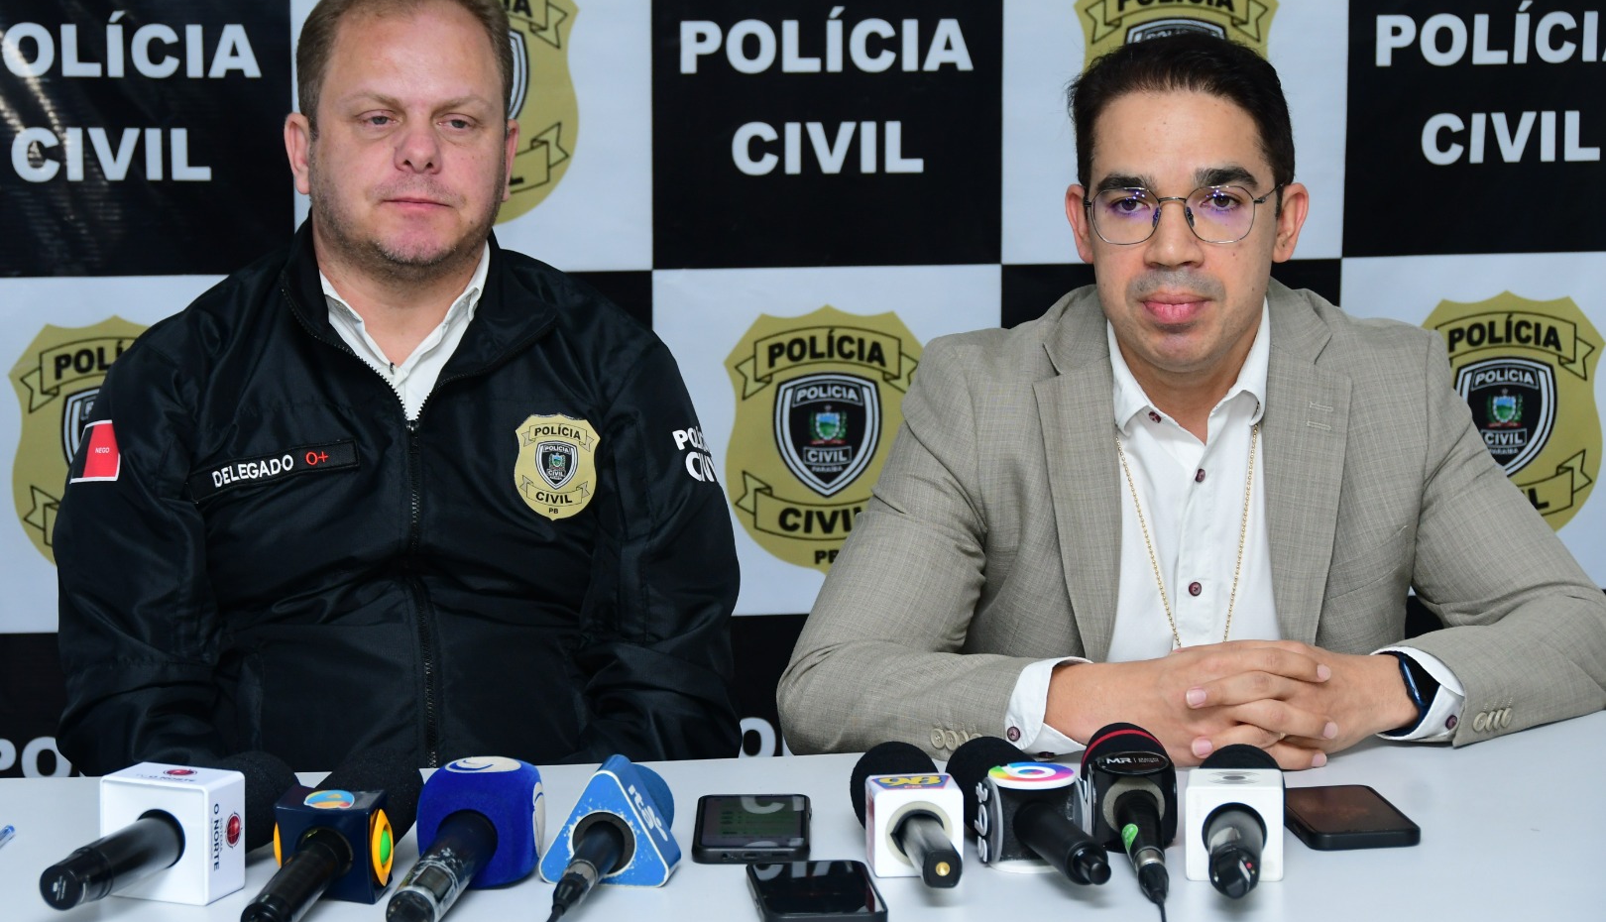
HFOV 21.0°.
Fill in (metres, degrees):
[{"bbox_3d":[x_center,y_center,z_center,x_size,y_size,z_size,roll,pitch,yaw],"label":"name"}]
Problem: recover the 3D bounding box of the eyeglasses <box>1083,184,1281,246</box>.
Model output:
[{"bbox_3d":[0.276,-0.178,3.120,0.138,0.046,0.142,1,10,7],"label":"eyeglasses"}]

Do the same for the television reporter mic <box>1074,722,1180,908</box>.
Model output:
[{"bbox_3d":[0.218,0.232,2.756,0.068,0.068,0.270,0,14,0],"label":"television reporter mic"}]

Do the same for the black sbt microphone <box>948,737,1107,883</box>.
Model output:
[{"bbox_3d":[0.150,0.230,2.756,0.071,0.066,0.262,-2,10,-14],"label":"black sbt microphone"}]

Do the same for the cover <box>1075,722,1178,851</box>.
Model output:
[{"bbox_3d":[0.218,0.214,2.826,0.068,0.068,0.125,0,14,0],"label":"cover"}]

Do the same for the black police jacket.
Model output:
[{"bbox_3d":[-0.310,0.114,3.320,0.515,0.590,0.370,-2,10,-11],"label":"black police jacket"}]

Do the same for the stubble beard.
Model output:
[{"bbox_3d":[-0.299,-0.182,3.250,0.148,0.102,0.120,-2,10,-14],"label":"stubble beard"}]

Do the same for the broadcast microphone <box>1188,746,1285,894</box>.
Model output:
[{"bbox_3d":[0.275,0.232,2.747,0.062,0.062,0.252,1,10,6],"label":"broadcast microphone"}]

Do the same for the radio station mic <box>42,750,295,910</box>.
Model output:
[{"bbox_3d":[-0.401,0.235,2.701,0.075,0.073,0.252,4,10,20],"label":"radio station mic"}]

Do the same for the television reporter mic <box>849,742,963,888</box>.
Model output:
[{"bbox_3d":[0.072,0.230,2.757,0.061,0.062,0.228,-1,10,-6],"label":"television reporter mic"}]

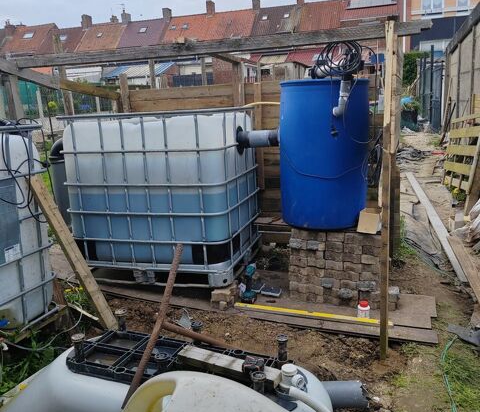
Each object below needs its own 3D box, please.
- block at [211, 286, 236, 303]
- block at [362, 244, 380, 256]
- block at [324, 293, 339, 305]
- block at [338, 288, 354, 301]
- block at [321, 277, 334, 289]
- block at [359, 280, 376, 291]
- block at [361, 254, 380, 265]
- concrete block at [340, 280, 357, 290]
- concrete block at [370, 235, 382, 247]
[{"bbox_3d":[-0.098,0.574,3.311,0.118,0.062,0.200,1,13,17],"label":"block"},{"bbox_3d":[0.843,0.251,3.159,0.112,0.062,0.190,2,13,22],"label":"block"},{"bbox_3d":[0.631,0.587,3.330,0.098,0.060,0.190,2,13,22],"label":"block"},{"bbox_3d":[0.710,0.541,3.252,0.098,0.062,0.170,2,13,22],"label":"block"},{"bbox_3d":[0.595,0.476,3.285,0.088,0.060,0.170,2,13,22],"label":"block"},{"bbox_3d":[0.829,0.476,3.192,0.112,0.060,0.180,2,13,22],"label":"block"},{"bbox_3d":[0.843,0.312,3.174,0.115,0.060,0.190,2,13,22],"label":"block"},{"bbox_3d":[0.730,0.482,3.263,0.105,0.060,0.190,2,13,22],"label":"concrete block"},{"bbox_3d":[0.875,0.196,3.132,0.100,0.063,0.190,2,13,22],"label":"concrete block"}]

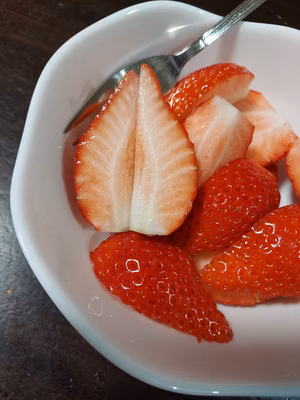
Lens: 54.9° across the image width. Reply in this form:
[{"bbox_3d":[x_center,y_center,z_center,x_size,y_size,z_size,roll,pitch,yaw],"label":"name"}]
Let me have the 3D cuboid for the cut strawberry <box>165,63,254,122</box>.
[{"bbox_3d":[0.026,-0.047,0.130,0.045,0.022,0.024,-24,70,-3],"label":"cut strawberry"}]

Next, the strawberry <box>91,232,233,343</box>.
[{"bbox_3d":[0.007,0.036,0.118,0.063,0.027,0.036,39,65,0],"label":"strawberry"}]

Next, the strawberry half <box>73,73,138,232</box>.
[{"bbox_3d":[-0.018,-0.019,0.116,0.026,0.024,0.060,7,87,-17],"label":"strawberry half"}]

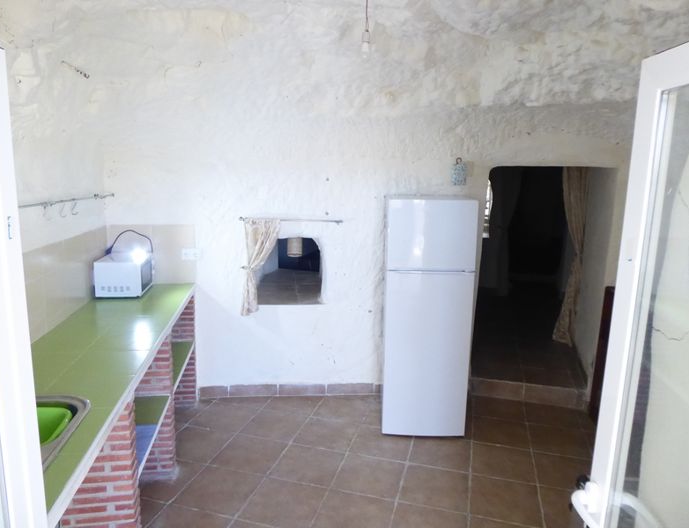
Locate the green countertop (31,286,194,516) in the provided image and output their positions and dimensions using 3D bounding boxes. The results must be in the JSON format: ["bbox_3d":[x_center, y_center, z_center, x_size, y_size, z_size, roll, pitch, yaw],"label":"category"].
[{"bbox_3d":[-1.263,0.449,2.495,0.648,0.055,3.005,-1,11,-9],"label":"green countertop"}]

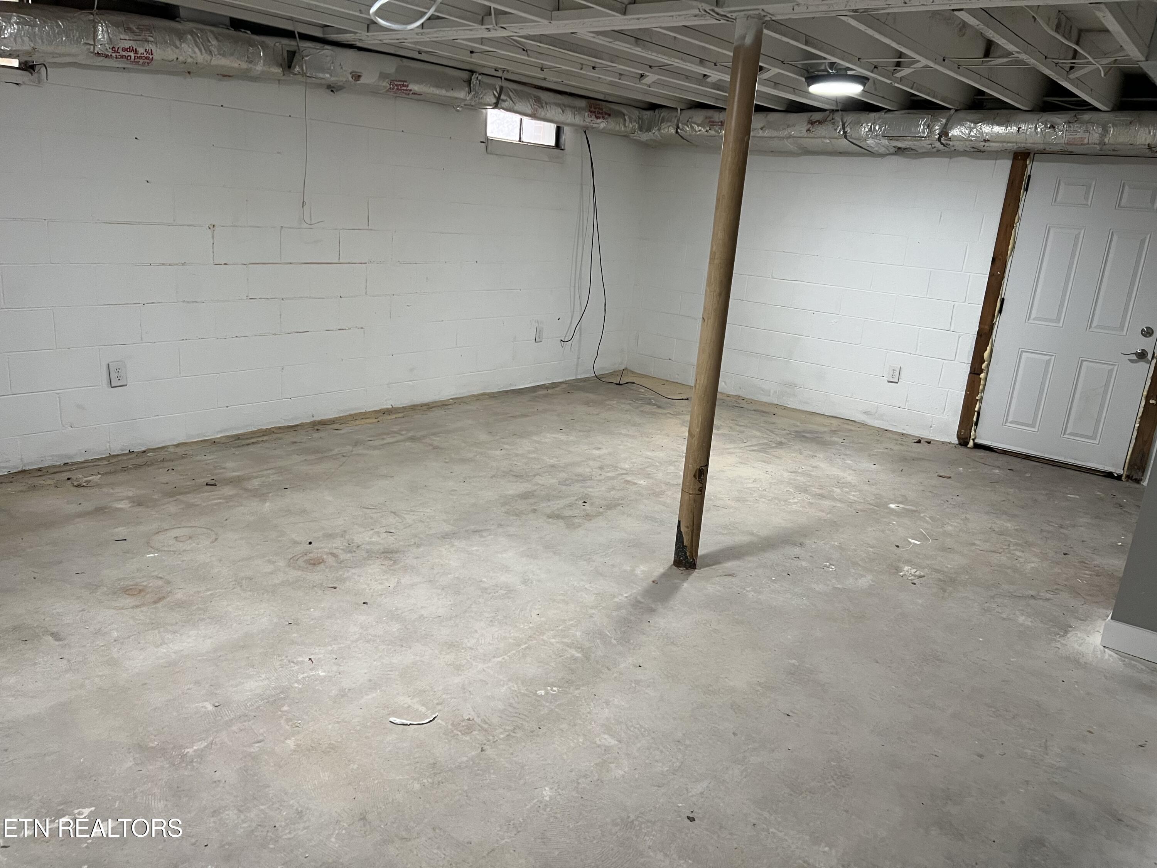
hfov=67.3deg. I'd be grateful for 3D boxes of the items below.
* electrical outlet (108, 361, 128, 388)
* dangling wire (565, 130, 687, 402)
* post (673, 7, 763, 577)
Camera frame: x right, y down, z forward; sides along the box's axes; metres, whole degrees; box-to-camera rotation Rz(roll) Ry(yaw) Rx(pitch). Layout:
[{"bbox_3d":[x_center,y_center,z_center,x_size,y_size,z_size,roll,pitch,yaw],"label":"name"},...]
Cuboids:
[{"bbox_3d":[-2.366,-0.306,4.468,0.014,0.127,0.081,16,19,37],"label":"electrical outlet"},{"bbox_3d":[0.453,-1.319,6.853,0.980,1.990,0.700,16,19,37],"label":"dangling wire"},{"bbox_3d":[0.540,-0.472,3.421,0.100,2.150,0.100,16,19,37],"label":"post"}]

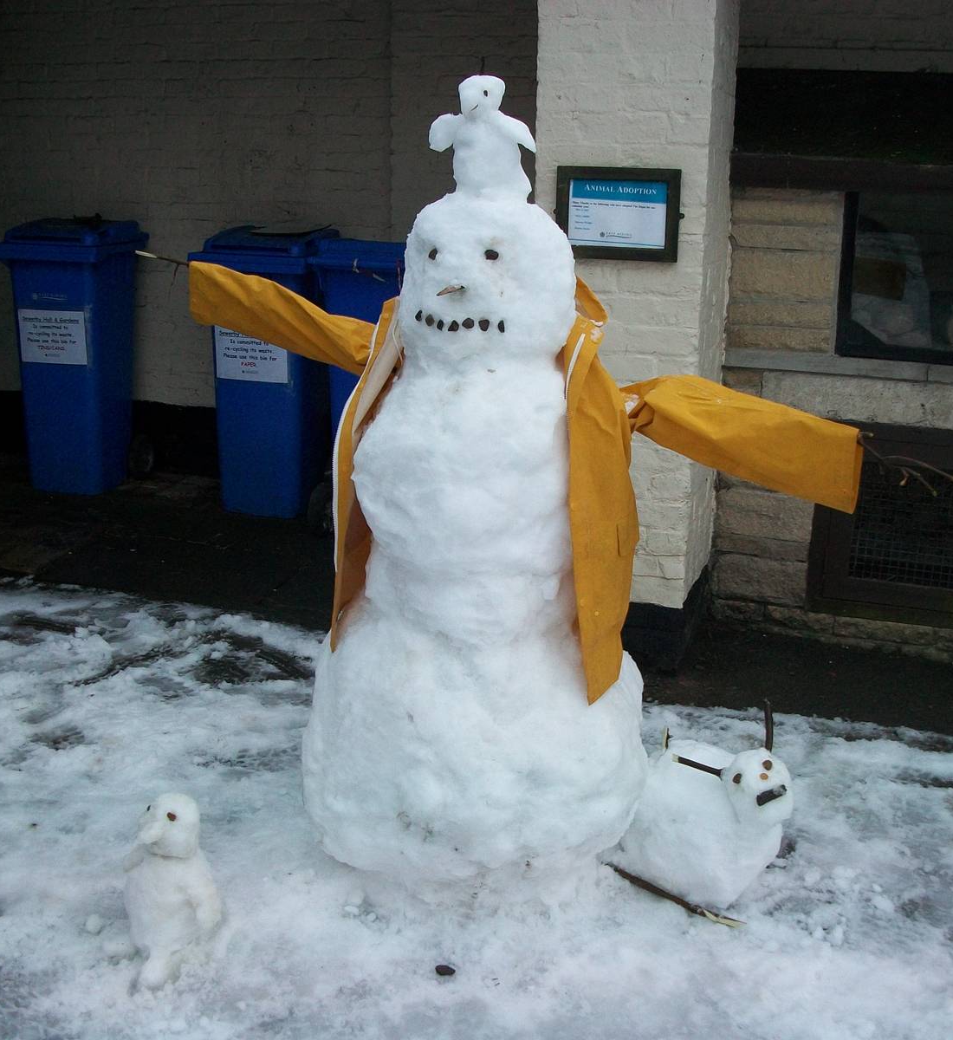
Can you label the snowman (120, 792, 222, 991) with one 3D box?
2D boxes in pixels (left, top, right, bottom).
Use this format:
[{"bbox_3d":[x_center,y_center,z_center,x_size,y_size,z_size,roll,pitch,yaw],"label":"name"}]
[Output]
[{"bbox_3d":[-0.508,0.591,2.119,0.158,0.313,0.165,8,17,23],"label":"snowman"}]

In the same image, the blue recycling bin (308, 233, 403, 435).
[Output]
[{"bbox_3d":[-0.272,-0.539,4.861,0.490,1.075,0.560,6,16,18],"label":"blue recycling bin"}]

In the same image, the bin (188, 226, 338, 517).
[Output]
[{"bbox_3d":[-0.746,-0.592,5.009,0.490,1.080,0.560,7,16,20],"label":"bin"}]

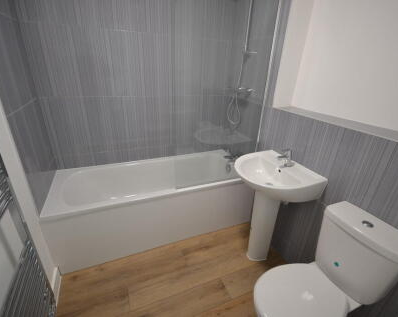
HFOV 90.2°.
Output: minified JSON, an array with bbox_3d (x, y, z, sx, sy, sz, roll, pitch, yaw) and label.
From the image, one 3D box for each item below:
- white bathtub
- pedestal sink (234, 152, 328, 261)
[{"bbox_3d":[-0.362,0.393,1.950,1.700,0.563,0.665,-8,27,-23],"label":"white bathtub"},{"bbox_3d":[0.484,0.455,1.546,0.485,0.878,0.505,-8,27,-23],"label":"pedestal sink"}]

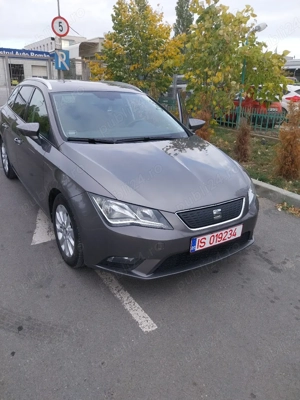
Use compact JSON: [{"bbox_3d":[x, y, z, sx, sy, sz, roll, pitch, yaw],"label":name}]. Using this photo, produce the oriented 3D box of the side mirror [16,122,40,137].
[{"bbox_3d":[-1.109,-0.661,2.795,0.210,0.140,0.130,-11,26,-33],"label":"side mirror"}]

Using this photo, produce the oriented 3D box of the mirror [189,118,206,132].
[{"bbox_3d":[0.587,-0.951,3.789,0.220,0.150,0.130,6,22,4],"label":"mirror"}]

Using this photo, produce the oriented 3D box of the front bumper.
[{"bbox_3d":[0.345,0.168,2.445,1.760,0.560,0.590,-11,26,-33],"label":"front bumper"}]

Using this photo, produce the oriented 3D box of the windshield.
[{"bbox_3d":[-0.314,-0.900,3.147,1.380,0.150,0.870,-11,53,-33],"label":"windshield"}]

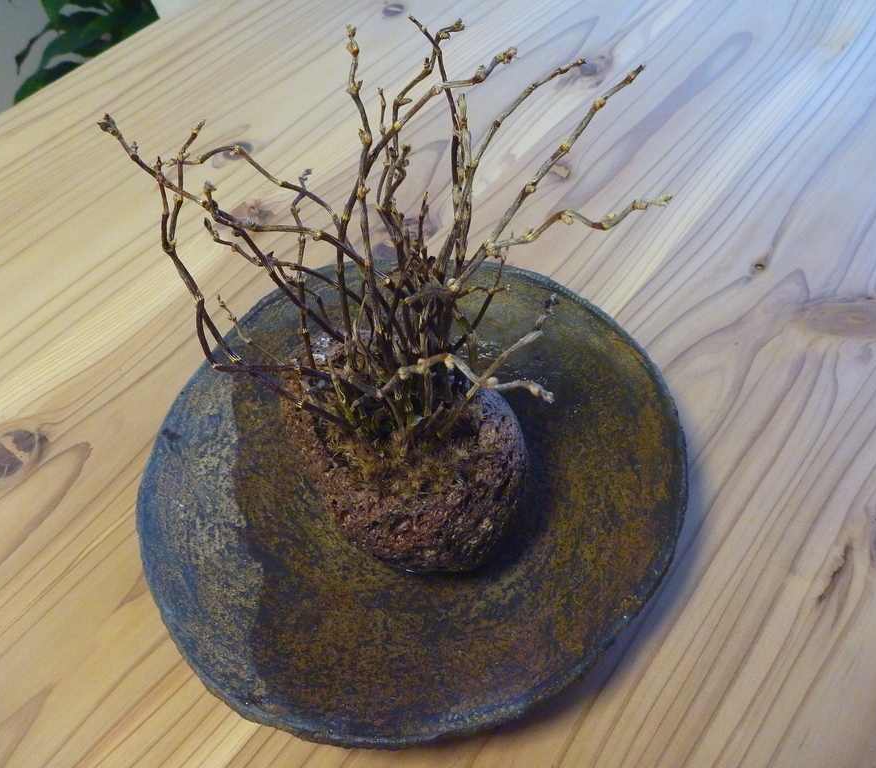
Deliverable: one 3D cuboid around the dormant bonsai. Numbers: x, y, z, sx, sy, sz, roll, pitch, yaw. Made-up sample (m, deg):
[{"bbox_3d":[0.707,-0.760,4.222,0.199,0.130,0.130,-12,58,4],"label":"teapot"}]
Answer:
[{"bbox_3d":[-0.018,-0.024,0.314,0.183,0.168,0.138,-2,54,3],"label":"dormant bonsai"}]

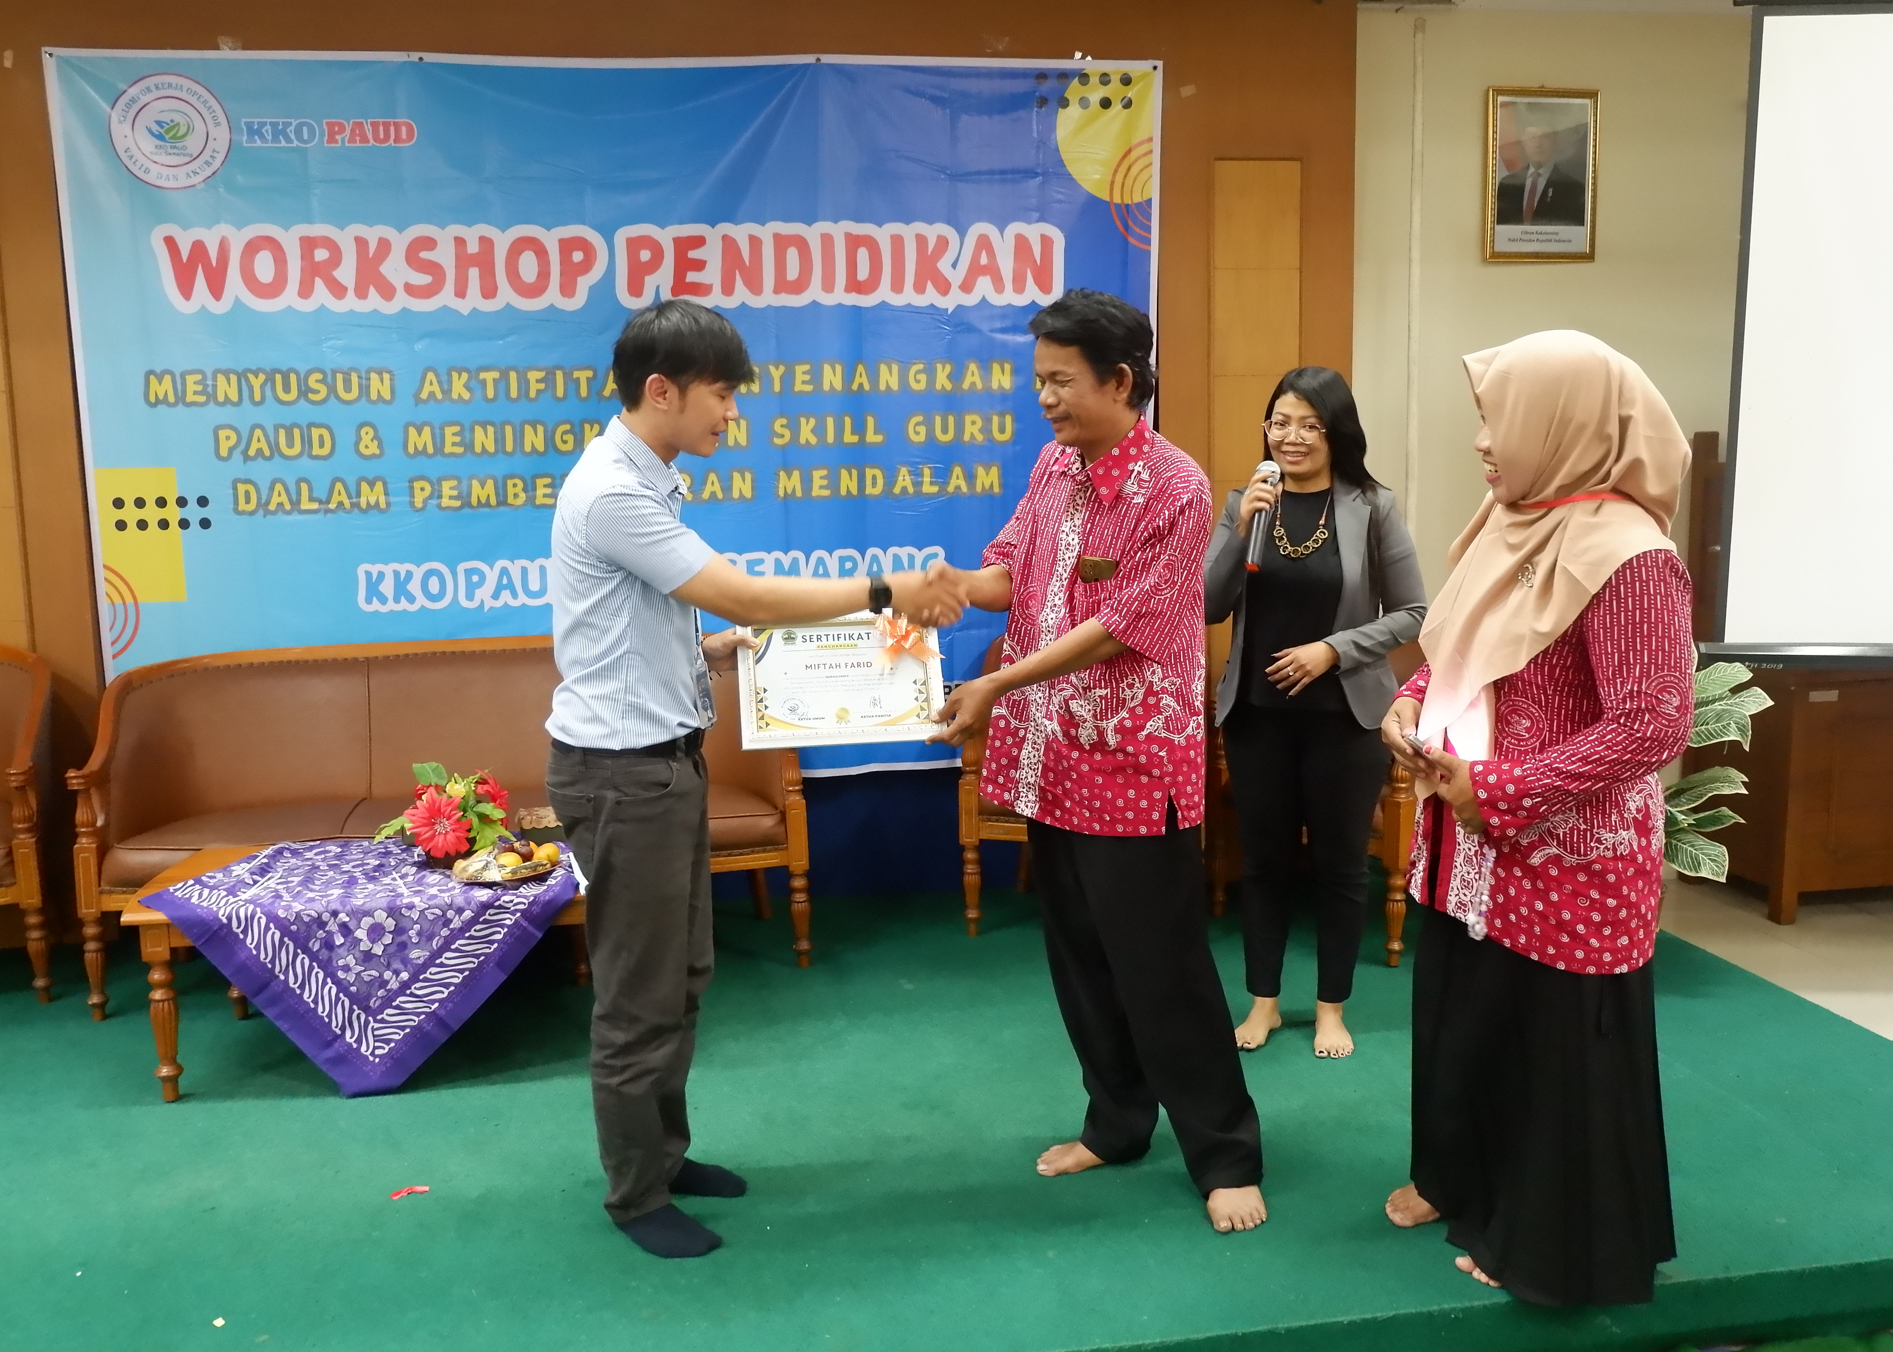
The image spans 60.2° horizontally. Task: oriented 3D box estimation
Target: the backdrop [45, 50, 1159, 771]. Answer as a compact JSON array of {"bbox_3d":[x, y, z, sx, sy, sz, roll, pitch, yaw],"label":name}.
[{"bbox_3d":[-0.862,-0.694,4.598,3.000,2.019,0.050,-2,8,-7],"label":"backdrop"}]

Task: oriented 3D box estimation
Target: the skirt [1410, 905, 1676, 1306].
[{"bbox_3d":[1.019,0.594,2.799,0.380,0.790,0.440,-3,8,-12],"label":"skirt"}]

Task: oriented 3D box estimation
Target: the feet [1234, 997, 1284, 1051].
[{"bbox_3d":[0.737,0.782,3.775,0.095,0.095,0.220,5,10,35],"label":"feet"}]

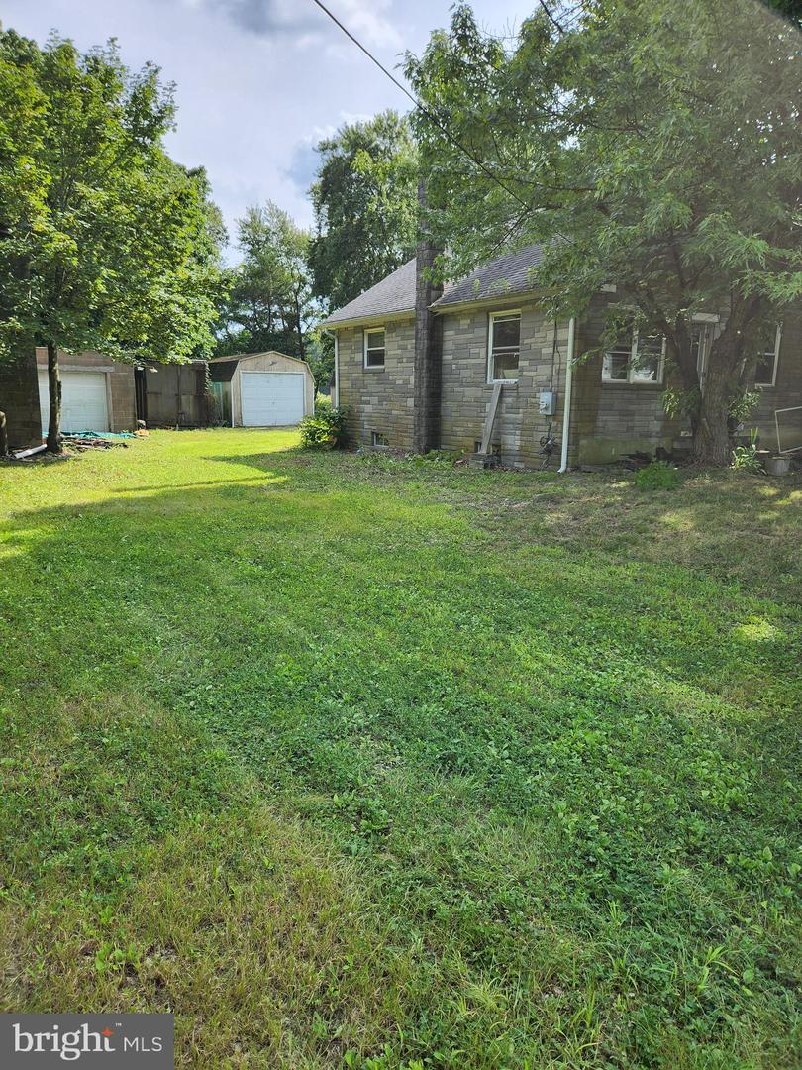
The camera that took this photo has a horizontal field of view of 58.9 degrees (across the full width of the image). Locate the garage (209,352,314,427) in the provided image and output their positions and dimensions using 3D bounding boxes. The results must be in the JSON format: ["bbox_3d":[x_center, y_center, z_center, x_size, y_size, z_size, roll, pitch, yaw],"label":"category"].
[{"bbox_3d":[-7.165,-6.681,32.524,3.750,3.080,7.300,-6,13,-31],"label":"garage"}]

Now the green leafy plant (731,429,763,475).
[{"bbox_3d":[5.871,-1.428,11.967,0.520,0.740,0.480,6,13,25],"label":"green leafy plant"}]

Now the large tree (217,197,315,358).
[{"bbox_3d":[-8.678,-13.989,44.289,7.000,12.710,7.000,-1,12,-11],"label":"large tree"}]

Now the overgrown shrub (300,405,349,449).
[{"bbox_3d":[-1.963,-2.710,17.898,1.150,1.050,1.100,-1,11,-6],"label":"overgrown shrub"}]

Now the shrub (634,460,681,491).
[{"bbox_3d":[3.658,-0.872,10.060,0.630,0.430,0.600,5,12,20],"label":"shrub"}]

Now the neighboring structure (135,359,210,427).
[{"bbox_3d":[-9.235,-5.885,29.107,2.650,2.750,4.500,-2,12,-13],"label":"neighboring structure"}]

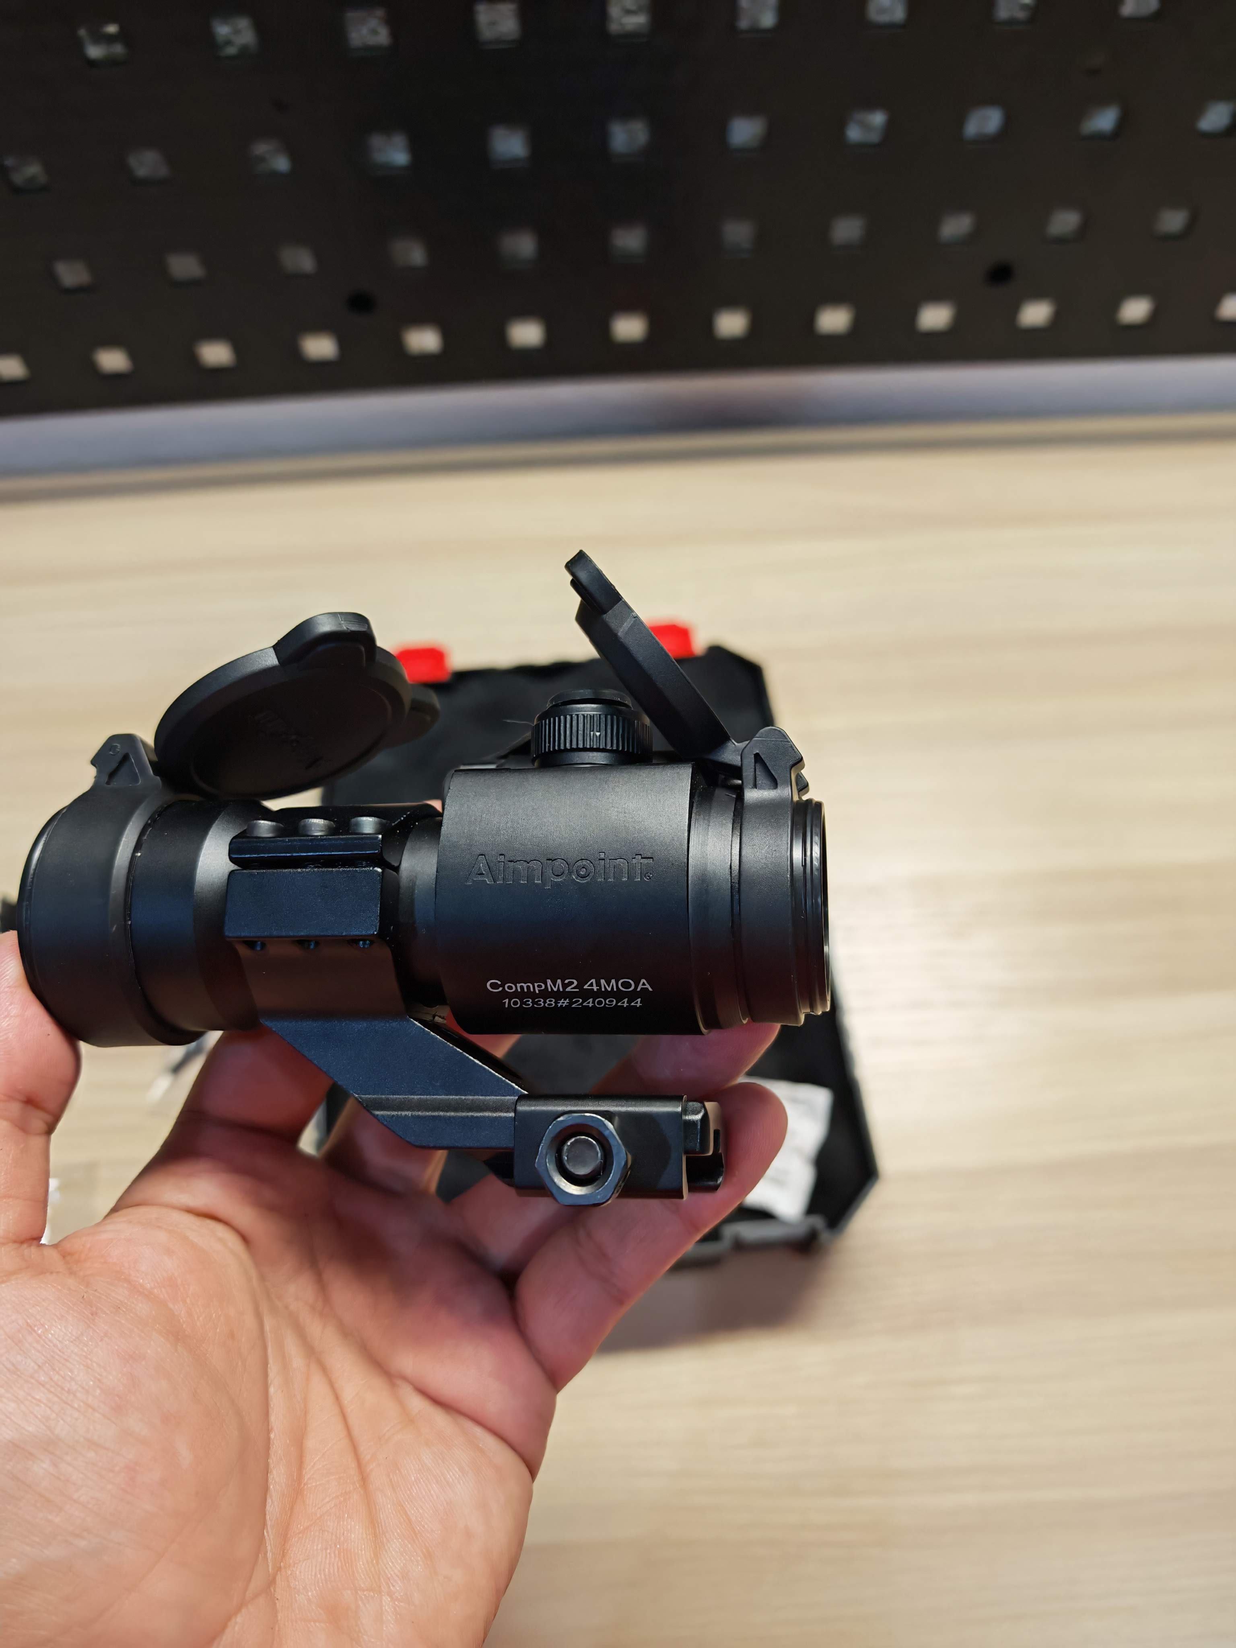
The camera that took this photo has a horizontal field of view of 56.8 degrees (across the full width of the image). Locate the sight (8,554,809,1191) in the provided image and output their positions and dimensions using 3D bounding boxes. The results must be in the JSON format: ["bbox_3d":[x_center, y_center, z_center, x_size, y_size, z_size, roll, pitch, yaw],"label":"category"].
[{"bbox_3d":[-0.029,0.007,0.205,0.131,0.059,0.114,-2,72,8],"label":"sight"}]

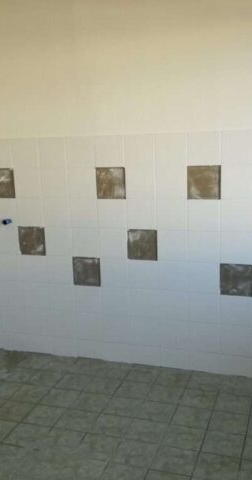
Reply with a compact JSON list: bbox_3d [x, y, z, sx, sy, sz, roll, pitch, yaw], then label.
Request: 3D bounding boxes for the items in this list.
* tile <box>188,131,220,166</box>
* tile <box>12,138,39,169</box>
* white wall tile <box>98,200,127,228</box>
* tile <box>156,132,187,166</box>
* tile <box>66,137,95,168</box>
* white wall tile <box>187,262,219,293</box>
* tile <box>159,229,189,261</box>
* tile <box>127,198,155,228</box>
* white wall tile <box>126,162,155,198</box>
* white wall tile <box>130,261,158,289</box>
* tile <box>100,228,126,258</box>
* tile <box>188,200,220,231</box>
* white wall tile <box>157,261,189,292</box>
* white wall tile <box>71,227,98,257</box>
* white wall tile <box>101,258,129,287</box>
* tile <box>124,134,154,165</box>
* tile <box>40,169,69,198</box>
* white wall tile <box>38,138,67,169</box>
[{"bbox_3d":[0.464,-0.544,2.961,0.198,0.198,0.008,2,12,18],"label":"tile"},{"bbox_3d":[-0.674,-0.582,3.340,0.198,0.198,0.010,2,12,18],"label":"tile"},{"bbox_3d":[-0.090,-0.171,3.237,0.198,0.198,0.010,2,12,18],"label":"white wall tile"},{"bbox_3d":[0.276,-0.547,3.022,0.199,0.199,0.010,2,13,19],"label":"tile"},{"bbox_3d":[-0.295,-0.569,3.212,0.198,0.198,0.008,2,12,18],"label":"tile"},{"bbox_3d":[0.494,0.239,3.128,0.198,0.198,0.010,2,12,18],"label":"white wall tile"},{"bbox_3d":[0.297,0.037,3.153,0.198,0.198,0.010,2,12,18],"label":"tile"},{"bbox_3d":[0.100,-0.165,3.174,0.198,0.198,0.010,2,12,18],"label":"tile"},{"bbox_3d":[0.093,-0.361,3.134,0.198,0.198,0.010,2,12,18],"label":"white wall tile"},{"bbox_3d":[0.114,0.226,3.257,0.198,0.198,0.010,2,12,18],"label":"white wall tile"},{"bbox_3d":[-0.084,0.025,3.276,0.198,0.198,0.010,2,12,18],"label":"tile"},{"bbox_3d":[0.480,-0.152,3.051,0.198,0.198,0.010,2,12,18],"label":"tile"},{"bbox_3d":[0.306,0.235,3.188,0.199,0.199,0.010,2,13,19],"label":"white wall tile"},{"bbox_3d":[-0.271,0.021,3.337,0.199,0.199,0.010,2,13,19],"label":"white wall tile"},{"bbox_3d":[-0.077,0.220,3.317,0.198,0.198,0.010,2,12,18],"label":"white wall tile"},{"bbox_3d":[0.086,-0.556,3.094,0.198,0.198,0.010,2,12,18],"label":"tile"},{"bbox_3d":[-0.478,-0.380,3.316,0.198,0.198,0.008,2,12,18],"label":"tile"},{"bbox_3d":[-0.484,-0.575,3.279,0.198,0.198,0.010,2,12,18],"label":"white wall tile"}]

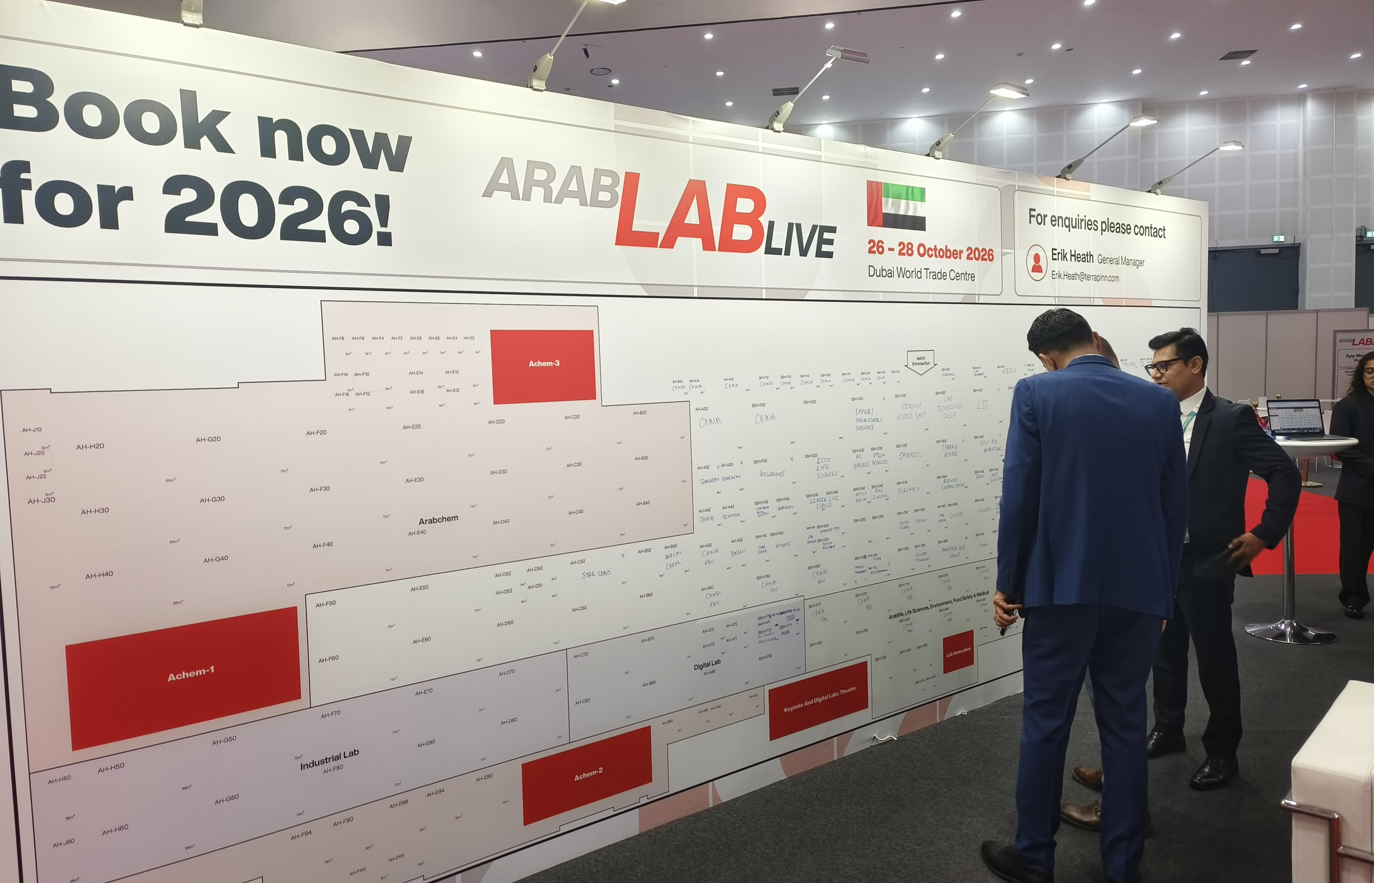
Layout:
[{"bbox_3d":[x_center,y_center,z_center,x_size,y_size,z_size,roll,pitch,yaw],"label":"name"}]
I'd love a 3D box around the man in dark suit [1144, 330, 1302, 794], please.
[{"bbox_3d":[1.947,0.421,3.448,0.460,1.710,0.550,-4,5,-27],"label":"man in dark suit"}]

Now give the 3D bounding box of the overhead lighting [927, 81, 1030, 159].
[{"bbox_3d":[1.175,-1.307,3.779,0.155,0.205,0.465,-5,5,-35],"label":"overhead lighting"}]

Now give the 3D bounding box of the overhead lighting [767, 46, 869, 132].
[{"bbox_3d":[0.432,-1.241,3.255,0.155,0.190,0.455,-5,5,-35],"label":"overhead lighting"}]

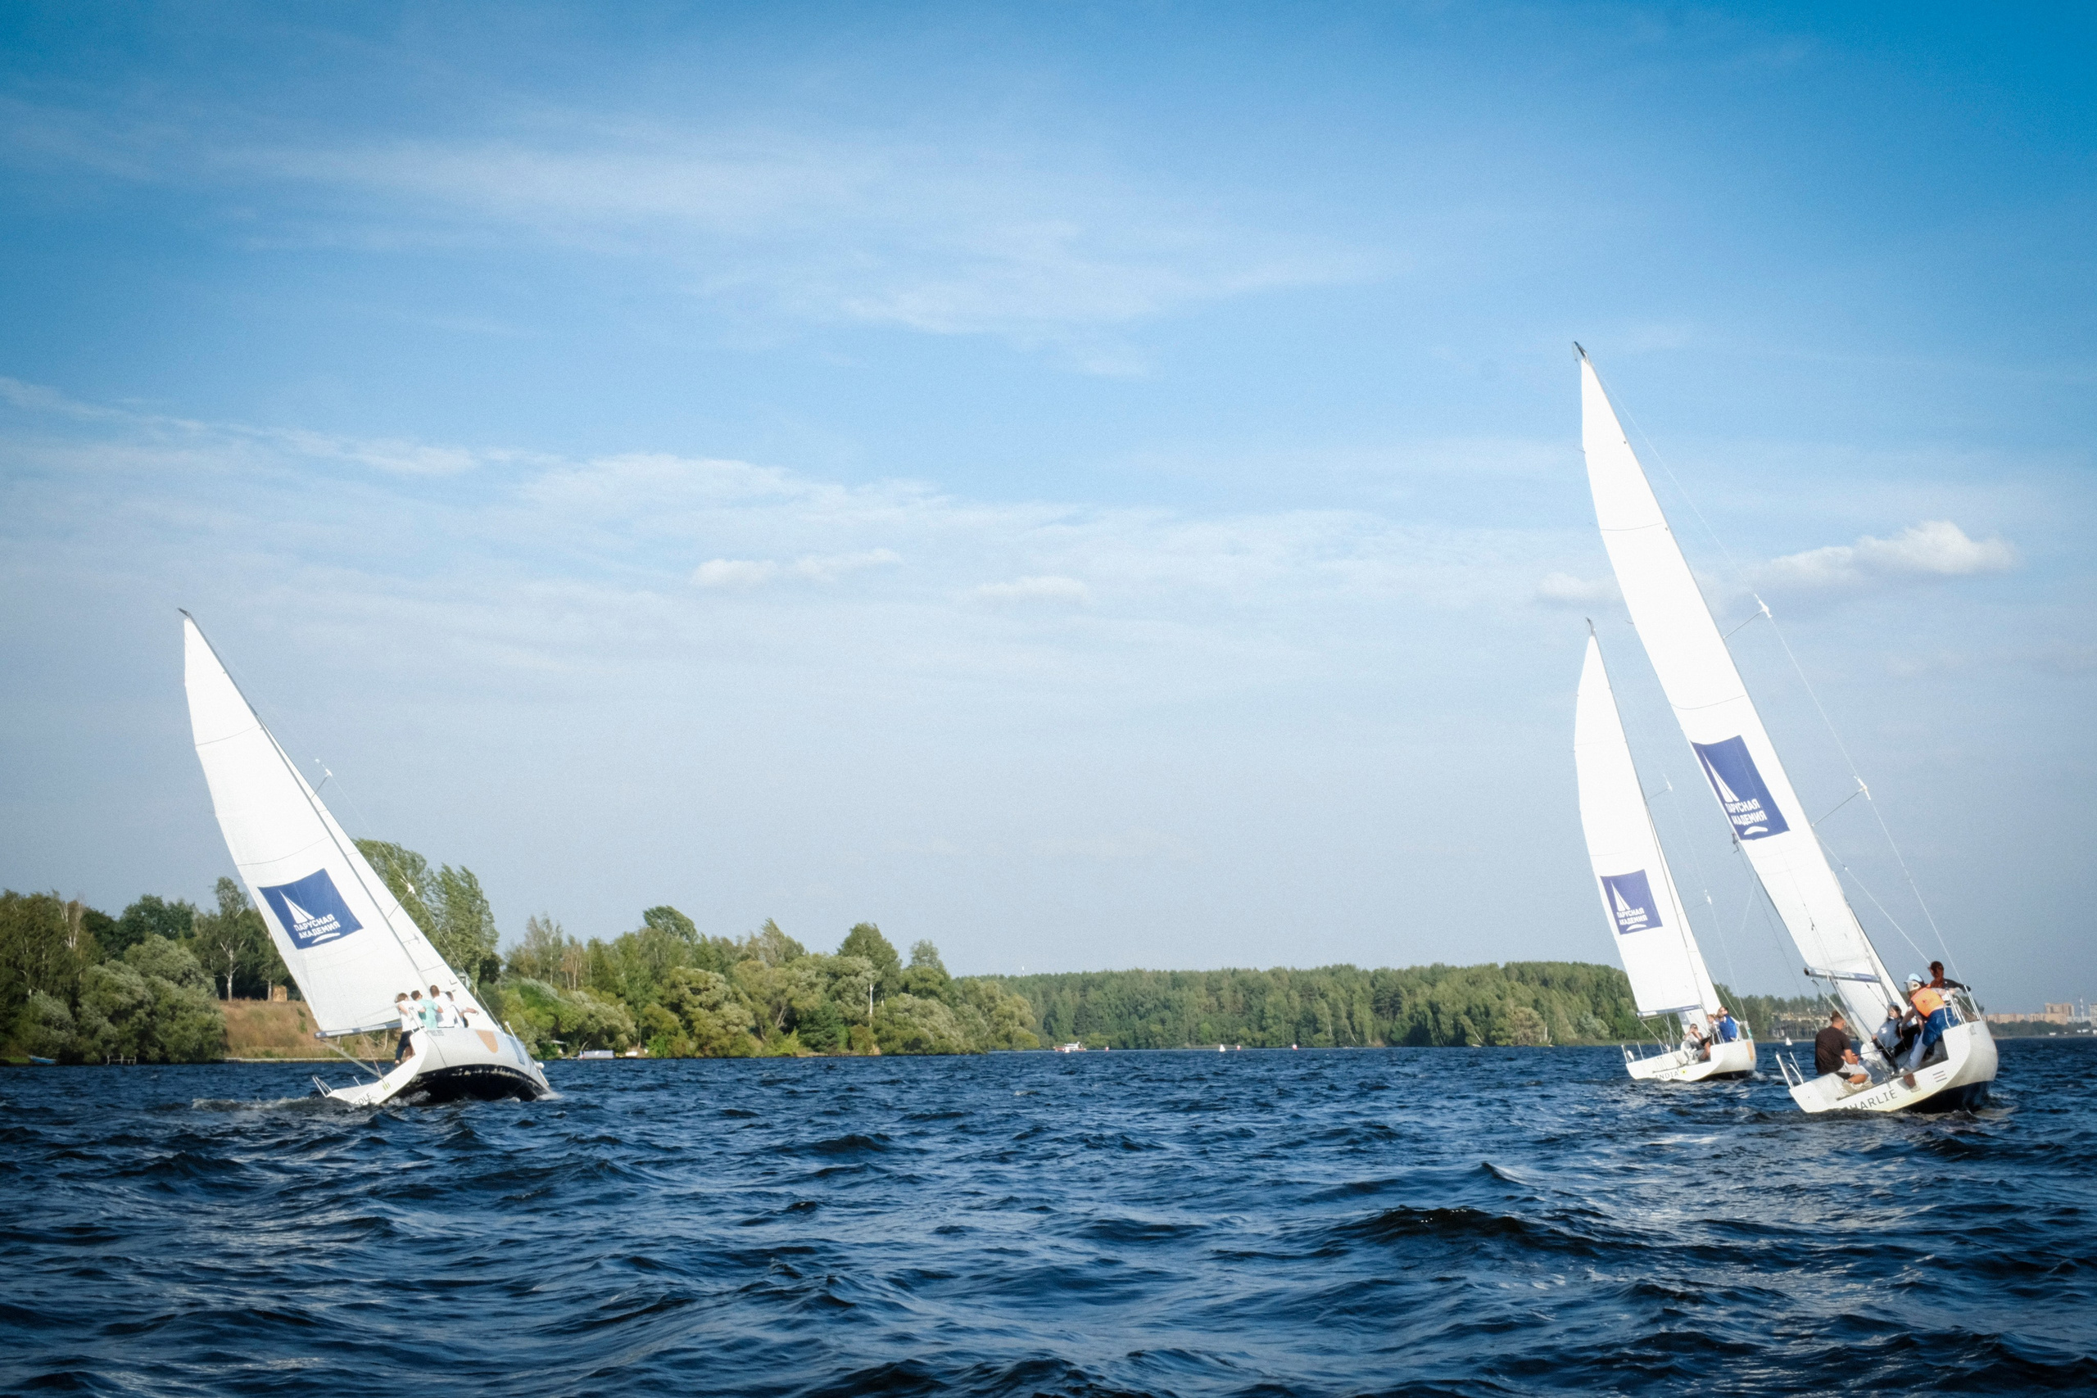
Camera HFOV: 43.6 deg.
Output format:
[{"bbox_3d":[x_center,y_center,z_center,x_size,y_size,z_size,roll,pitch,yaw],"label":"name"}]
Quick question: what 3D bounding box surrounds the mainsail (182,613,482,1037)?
[{"bbox_3d":[-16.140,2.504,52.687,0.750,10.500,3.900,-42,-15,22],"label":"mainsail"}]

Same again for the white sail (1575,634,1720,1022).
[{"bbox_3d":[14.800,3.253,69.488,0.750,10.500,3.900,-24,-15,39],"label":"white sail"}]

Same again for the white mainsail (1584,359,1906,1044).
[{"bbox_3d":[9.033,-0.657,38.005,0.750,10.500,3.900,-31,-18,30],"label":"white mainsail"}]

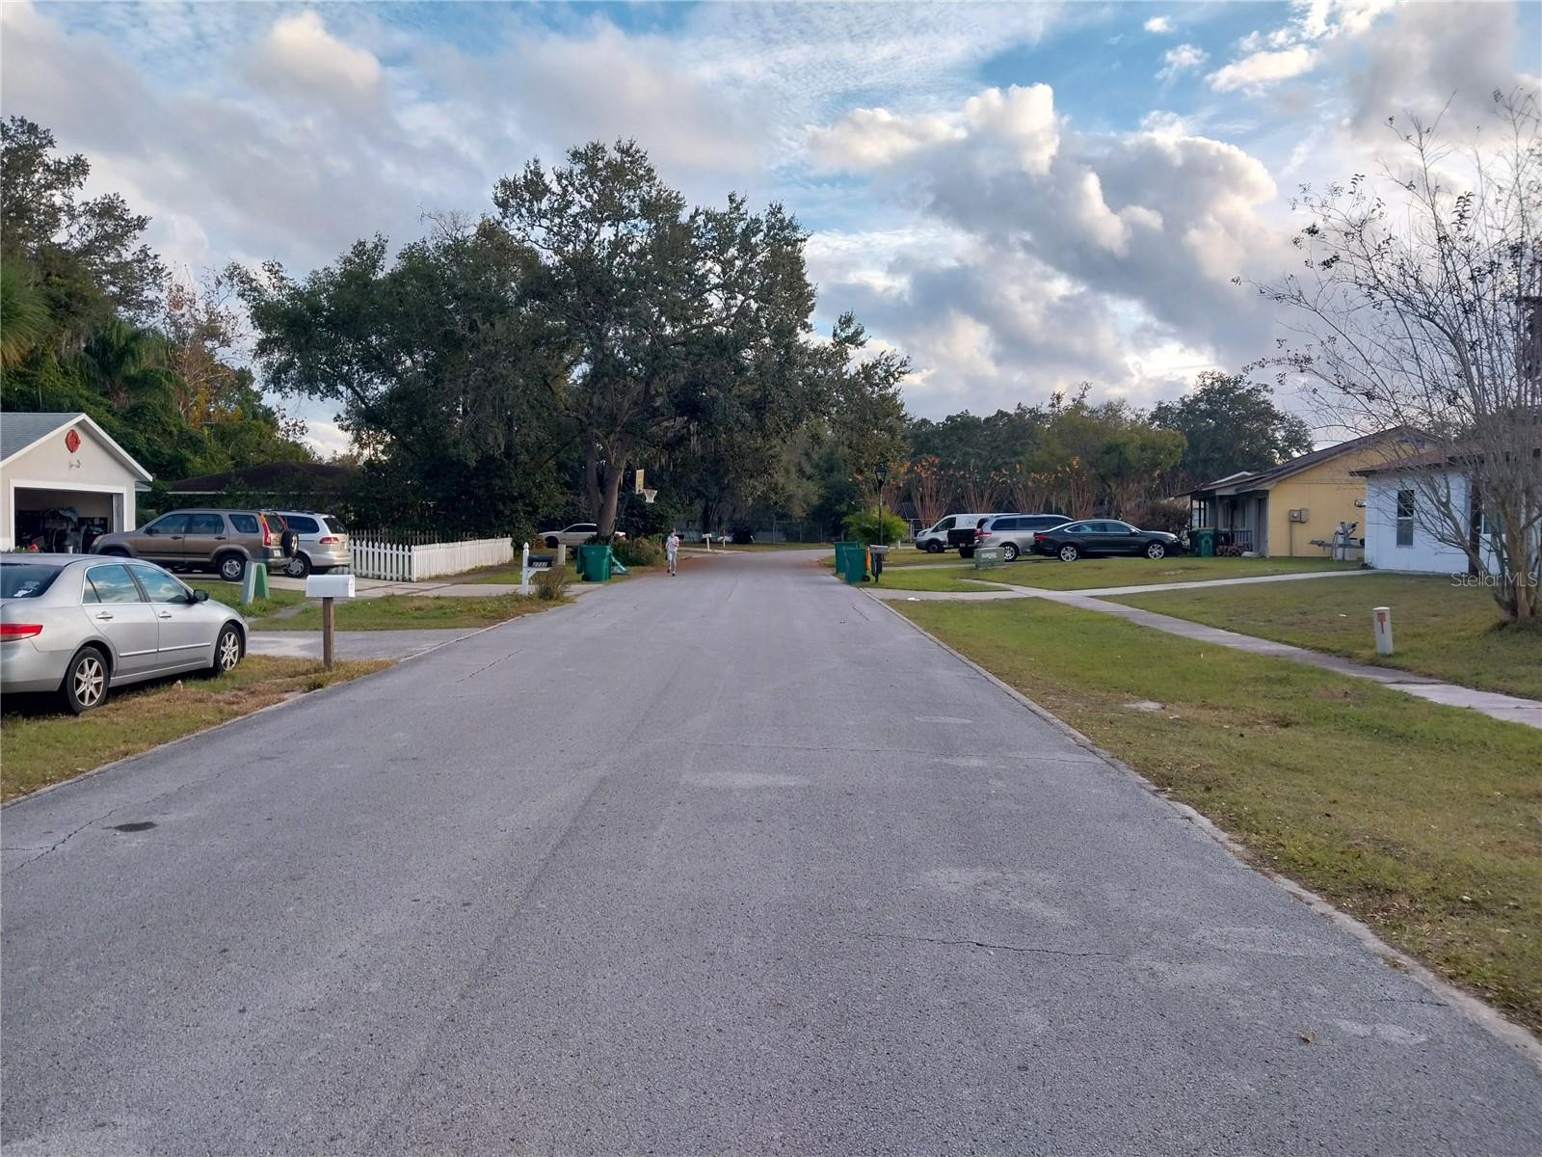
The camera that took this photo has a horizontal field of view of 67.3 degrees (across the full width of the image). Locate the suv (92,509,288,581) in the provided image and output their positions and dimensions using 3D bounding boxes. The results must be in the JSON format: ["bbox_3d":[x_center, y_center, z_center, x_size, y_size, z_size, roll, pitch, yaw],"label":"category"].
[{"bbox_3d":[-13.850,-0.800,28.000,4.550,1.680,1.780,0,2,-2],"label":"suv"}]

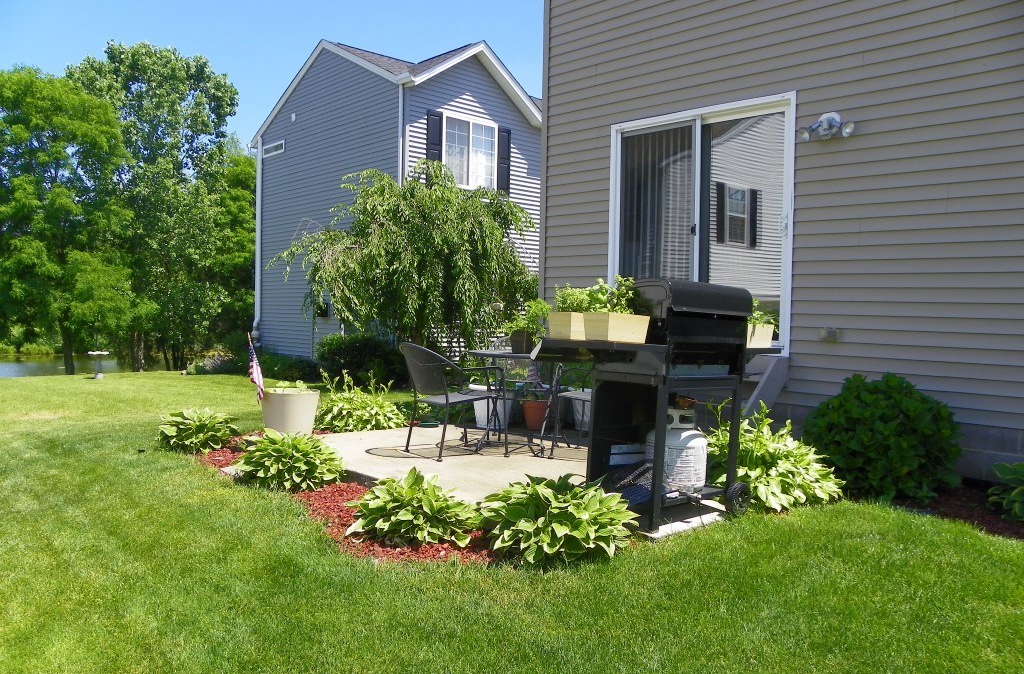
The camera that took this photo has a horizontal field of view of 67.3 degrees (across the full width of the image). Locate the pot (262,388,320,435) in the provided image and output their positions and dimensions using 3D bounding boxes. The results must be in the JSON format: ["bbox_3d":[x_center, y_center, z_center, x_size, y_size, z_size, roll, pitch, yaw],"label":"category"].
[{"bbox_3d":[-1.916,0.648,6.682,0.490,0.370,0.490,1,1,0],"label":"pot"}]

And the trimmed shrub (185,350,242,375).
[{"bbox_3d":[-6.443,0.550,16.600,1.200,0.570,1.000,0,3,-21],"label":"trimmed shrub"}]

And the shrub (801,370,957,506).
[{"bbox_3d":[2.426,0.602,5.050,0.920,0.760,0.980,-2,4,-45],"label":"shrub"}]

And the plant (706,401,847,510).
[{"bbox_3d":[1.617,0.695,4.757,0.840,0.600,0.800,1,1,0],"label":"plant"}]

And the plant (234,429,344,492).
[{"bbox_3d":[-1.440,0.766,4.978,0.690,0.360,0.670,1,1,0],"label":"plant"}]

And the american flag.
[{"bbox_3d":[-2.151,0.276,6.450,0.160,0.590,0.100,-8,0,-18],"label":"american flag"}]

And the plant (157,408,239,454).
[{"bbox_3d":[-2.496,0.715,6.105,0.640,0.340,0.620,1,1,0],"label":"plant"}]

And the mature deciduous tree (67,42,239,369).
[{"bbox_3d":[-10.283,-3.809,22.000,4.600,9.300,4.500,0,3,-25],"label":"mature deciduous tree"}]

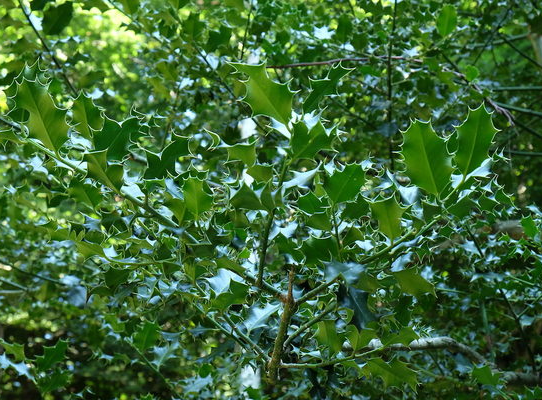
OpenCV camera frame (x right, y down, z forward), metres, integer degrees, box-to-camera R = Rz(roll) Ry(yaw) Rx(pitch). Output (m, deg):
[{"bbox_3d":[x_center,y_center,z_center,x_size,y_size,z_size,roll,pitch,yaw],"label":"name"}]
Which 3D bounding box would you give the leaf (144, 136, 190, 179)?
[{"bbox_3d":[-0.116,-0.047,1.000,0.059,0.032,0.017,-46,0,25],"label":"leaf"}]

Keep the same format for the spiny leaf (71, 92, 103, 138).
[{"bbox_3d":[-0.183,-0.085,0.900,0.034,0.053,0.018,-12,23,-10],"label":"spiny leaf"}]

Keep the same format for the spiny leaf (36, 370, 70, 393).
[{"bbox_3d":[-0.316,0.262,1.300,0.053,0.027,0.018,-22,0,25],"label":"spiny leaf"}]

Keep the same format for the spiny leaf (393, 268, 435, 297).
[{"bbox_3d":[0.143,0.083,0.900,0.050,0.028,0.017,29,0,24],"label":"spiny leaf"}]

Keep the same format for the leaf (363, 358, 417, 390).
[{"bbox_3d":[0.139,0.204,1.050,0.063,0.032,0.017,18,0,20],"label":"leaf"}]

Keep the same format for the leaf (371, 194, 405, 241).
[{"bbox_3d":[0.127,0.019,0.980,0.037,0.055,0.017,-7,30,0],"label":"leaf"}]

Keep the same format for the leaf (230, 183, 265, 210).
[{"bbox_3d":[-0.027,-0.004,1.050,0.043,0.028,0.022,20,0,-30],"label":"leaf"}]

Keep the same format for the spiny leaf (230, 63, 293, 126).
[{"bbox_3d":[-0.009,-0.099,0.840,0.047,0.079,0.020,-43,11,4],"label":"spiny leaf"}]

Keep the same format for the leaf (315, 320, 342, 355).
[{"bbox_3d":[0.069,0.165,1.080,0.025,0.046,0.015,-14,30,0],"label":"leaf"}]

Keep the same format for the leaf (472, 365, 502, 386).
[{"bbox_3d":[0.335,0.273,1.400,0.044,0.058,0.020,-37,31,4],"label":"leaf"}]

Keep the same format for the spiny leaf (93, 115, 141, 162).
[{"bbox_3d":[-0.171,-0.067,1.000,0.042,0.059,0.017,37,25,0],"label":"spiny leaf"}]

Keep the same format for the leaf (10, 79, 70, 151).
[{"bbox_3d":[-0.215,-0.080,0.840,0.045,0.078,0.020,-24,19,-11],"label":"leaf"}]

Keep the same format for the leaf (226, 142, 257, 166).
[{"bbox_3d":[-0.030,-0.046,0.920,0.035,0.042,0.018,-36,45,0],"label":"leaf"}]

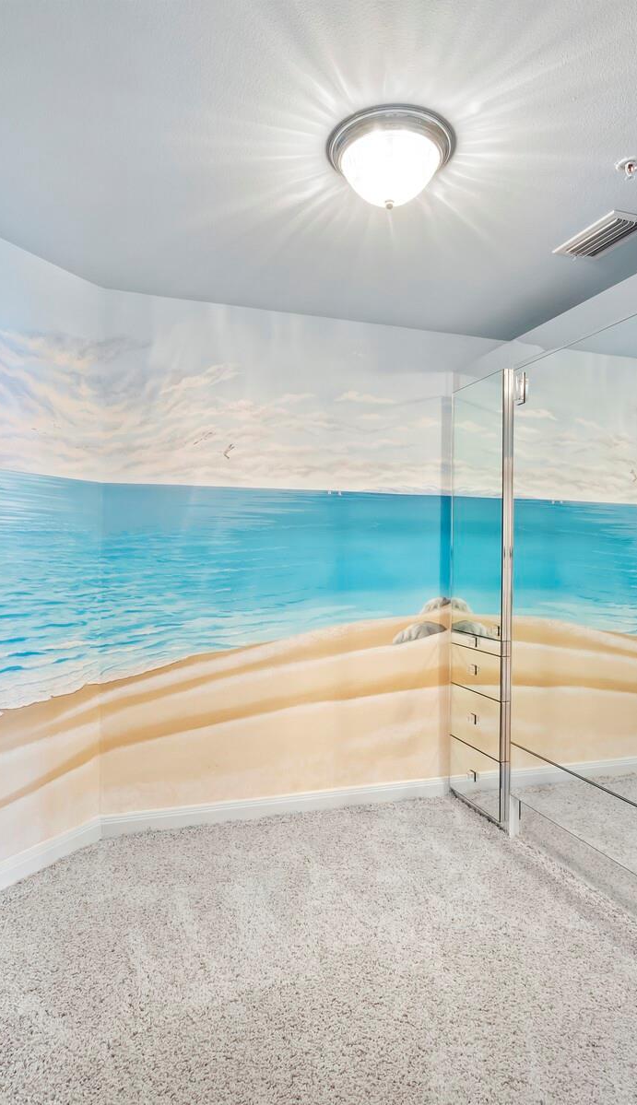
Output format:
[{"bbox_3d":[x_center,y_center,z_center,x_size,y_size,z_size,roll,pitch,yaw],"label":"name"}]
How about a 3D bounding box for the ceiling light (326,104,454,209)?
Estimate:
[{"bbox_3d":[0.197,-1.031,1.647,0.355,0.164,0.355,1,0,0],"label":"ceiling light"}]

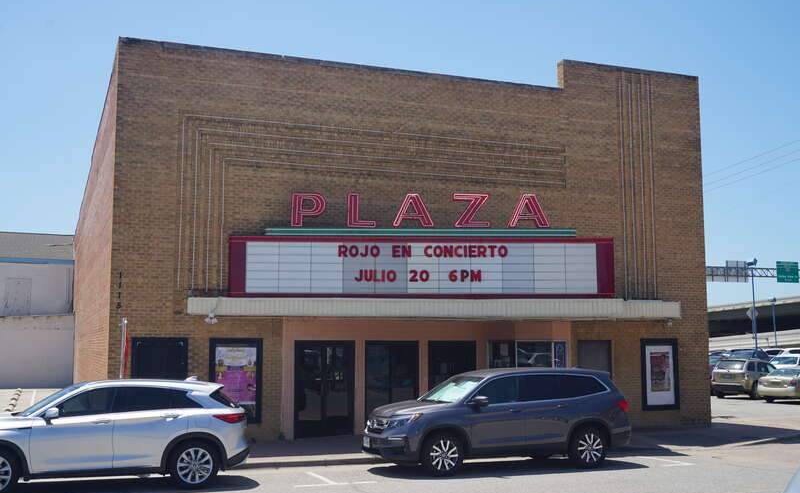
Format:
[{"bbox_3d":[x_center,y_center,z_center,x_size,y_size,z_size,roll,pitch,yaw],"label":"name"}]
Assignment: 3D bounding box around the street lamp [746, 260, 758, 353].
[{"bbox_3d":[24.977,4.989,60.817,0.750,8.258,0.400,0,-6,0],"label":"street lamp"}]

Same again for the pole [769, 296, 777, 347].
[{"bbox_3d":[42.218,9.455,97.549,0.900,7.536,0.450,0,-6,0],"label":"pole"}]

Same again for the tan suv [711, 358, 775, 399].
[{"bbox_3d":[16.350,6.120,40.400,4.720,1.740,1.870,6,-9,-43],"label":"tan suv"}]

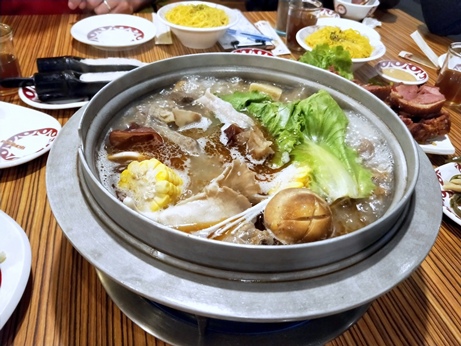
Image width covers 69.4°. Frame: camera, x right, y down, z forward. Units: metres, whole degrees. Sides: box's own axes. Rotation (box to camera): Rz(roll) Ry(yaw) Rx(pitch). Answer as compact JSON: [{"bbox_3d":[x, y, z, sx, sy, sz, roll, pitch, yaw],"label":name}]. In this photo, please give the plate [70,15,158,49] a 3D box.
[{"bbox_3d":[-0.235,-0.284,0.686,0.166,0.023,0.166,4,43,-4],"label":"plate"}]

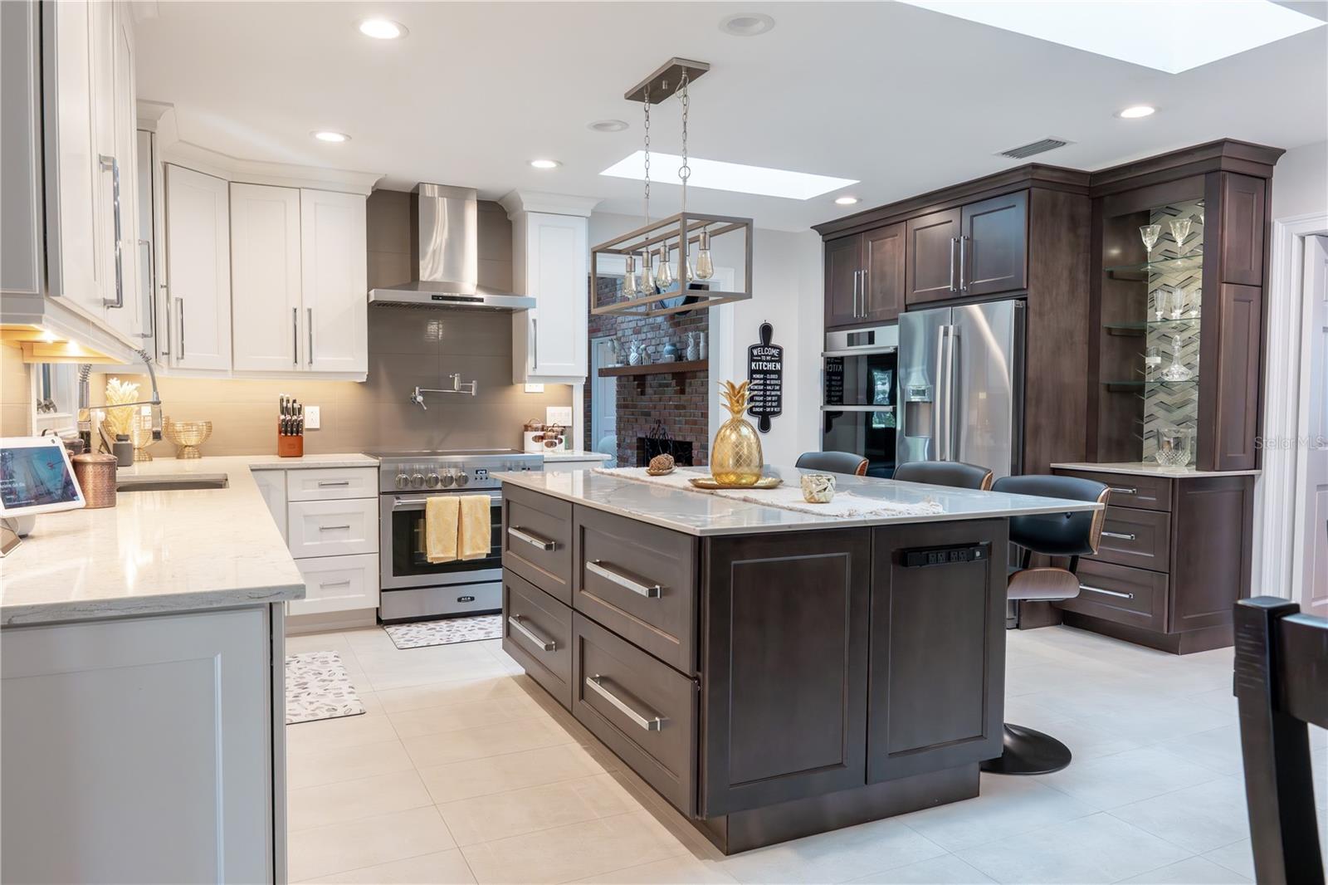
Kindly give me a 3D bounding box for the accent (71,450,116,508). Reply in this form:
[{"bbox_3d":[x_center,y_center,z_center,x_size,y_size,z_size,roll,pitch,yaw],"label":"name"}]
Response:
[{"bbox_3d":[-1.744,0.114,2.827,0.130,0.160,0.130,-1,3,-26],"label":"accent"}]

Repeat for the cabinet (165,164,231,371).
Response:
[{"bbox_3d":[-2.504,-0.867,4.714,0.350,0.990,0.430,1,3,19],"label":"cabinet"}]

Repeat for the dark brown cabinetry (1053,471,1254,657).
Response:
[{"bbox_3d":[2.645,0.599,5.005,0.670,0.884,0.707,-1,3,-26],"label":"dark brown cabinetry"}]

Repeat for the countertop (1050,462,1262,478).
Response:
[{"bbox_3d":[2.647,0.144,4.969,0.705,0.024,0.732,-1,3,-26],"label":"countertop"}]

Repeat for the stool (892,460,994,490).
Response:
[{"bbox_3d":[1.021,0.584,3.821,0.530,0.980,0.520,-1,3,-26],"label":"stool"}]

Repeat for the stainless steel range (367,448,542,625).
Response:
[{"bbox_3d":[-1.241,0.531,5.426,0.915,0.930,0.710,-1,3,-26],"label":"stainless steel range"}]

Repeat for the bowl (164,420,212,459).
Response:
[{"bbox_3d":[-2.526,-0.014,4.893,0.225,0.197,0.225,-1,3,-26],"label":"bowl"}]

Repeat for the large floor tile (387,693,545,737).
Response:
[{"bbox_3d":[-0.770,1.083,3.655,0.591,0.010,0.298,-1,3,-26],"label":"large floor tile"}]

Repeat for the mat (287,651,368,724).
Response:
[{"bbox_3d":[-1.622,1.054,4.017,0.495,0.010,0.995,-1,3,-26],"label":"mat"}]

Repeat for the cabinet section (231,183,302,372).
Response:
[{"bbox_3d":[-2.229,-0.895,5.160,0.348,0.997,0.327,-1,3,-26],"label":"cabinet section"}]

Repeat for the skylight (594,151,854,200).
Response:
[{"bbox_3d":[0.382,-1.536,5.184,1.390,0.100,0.550,-1,3,-26],"label":"skylight"}]

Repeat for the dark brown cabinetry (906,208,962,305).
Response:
[{"bbox_3d":[1.867,-1.135,5.761,0.500,0.515,0.475,-1,3,-26],"label":"dark brown cabinetry"}]

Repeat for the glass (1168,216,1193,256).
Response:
[{"bbox_3d":[2.772,-1.078,4.948,0.105,0.239,0.105,-1,3,-26],"label":"glass"}]

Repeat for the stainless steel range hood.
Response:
[{"bbox_3d":[-1.263,-1.134,5.379,0.908,0.711,0.530,-1,3,-26],"label":"stainless steel range hood"}]

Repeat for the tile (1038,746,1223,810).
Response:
[{"bbox_3d":[1.551,1.124,3.096,0.606,0.010,0.302,-1,3,-26],"label":"tile"}]

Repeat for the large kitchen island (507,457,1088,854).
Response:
[{"bbox_3d":[0.333,0.628,3.631,1.515,0.917,1.990,-1,3,-26],"label":"large kitchen island"}]

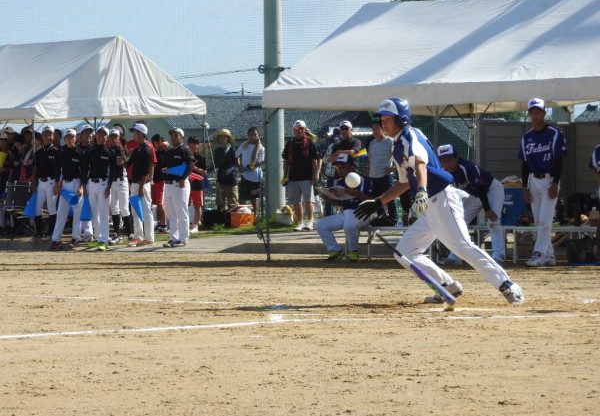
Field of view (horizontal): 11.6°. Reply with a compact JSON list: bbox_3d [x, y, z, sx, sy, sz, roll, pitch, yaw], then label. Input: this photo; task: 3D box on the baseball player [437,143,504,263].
[{"bbox_3d":[1.839,-0.046,31.600,0.720,1.282,0.580,-1,1,-44],"label":"baseball player"}]

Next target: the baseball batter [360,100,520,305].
[{"bbox_3d":[1.013,-0.044,21.400,1.200,1.503,0.650,-1,1,-26],"label":"baseball batter"}]

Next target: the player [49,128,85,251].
[{"bbox_3d":[-3.235,-0.254,41.000,0.540,1.705,0.380,0,1,12],"label":"player"}]

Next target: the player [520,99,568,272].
[{"bbox_3d":[2.510,-0.264,30.500,0.520,1.749,0.360,0,1,10],"label":"player"}]

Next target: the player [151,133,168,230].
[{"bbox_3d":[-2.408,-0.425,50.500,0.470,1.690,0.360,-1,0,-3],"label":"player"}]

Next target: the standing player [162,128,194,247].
[{"bbox_3d":[-1.732,-0.289,42.000,0.500,1.703,0.370,0,1,30],"label":"standing player"}]

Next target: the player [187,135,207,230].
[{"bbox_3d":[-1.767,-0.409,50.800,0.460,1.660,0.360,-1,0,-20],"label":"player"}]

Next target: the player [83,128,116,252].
[{"bbox_3d":[-2.858,-0.278,42.000,0.500,1.750,0.350,-1,0,7],"label":"player"}]

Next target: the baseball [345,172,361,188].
[{"bbox_3d":[0.326,-0.174,18.200,0.097,0.097,0.097,-1,0,0],"label":"baseball"}]

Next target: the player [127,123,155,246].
[{"bbox_3d":[-2.296,-0.332,42.500,0.340,1.760,0.470,-1,1,-38],"label":"player"}]

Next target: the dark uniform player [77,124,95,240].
[{"bbox_3d":[-3.173,-0.373,44.000,0.500,1.762,0.360,0,1,18],"label":"dark uniform player"}]

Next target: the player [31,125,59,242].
[{"bbox_3d":[-3.867,-0.366,44.600,0.480,1.760,0.330,-1,0,9],"label":"player"}]

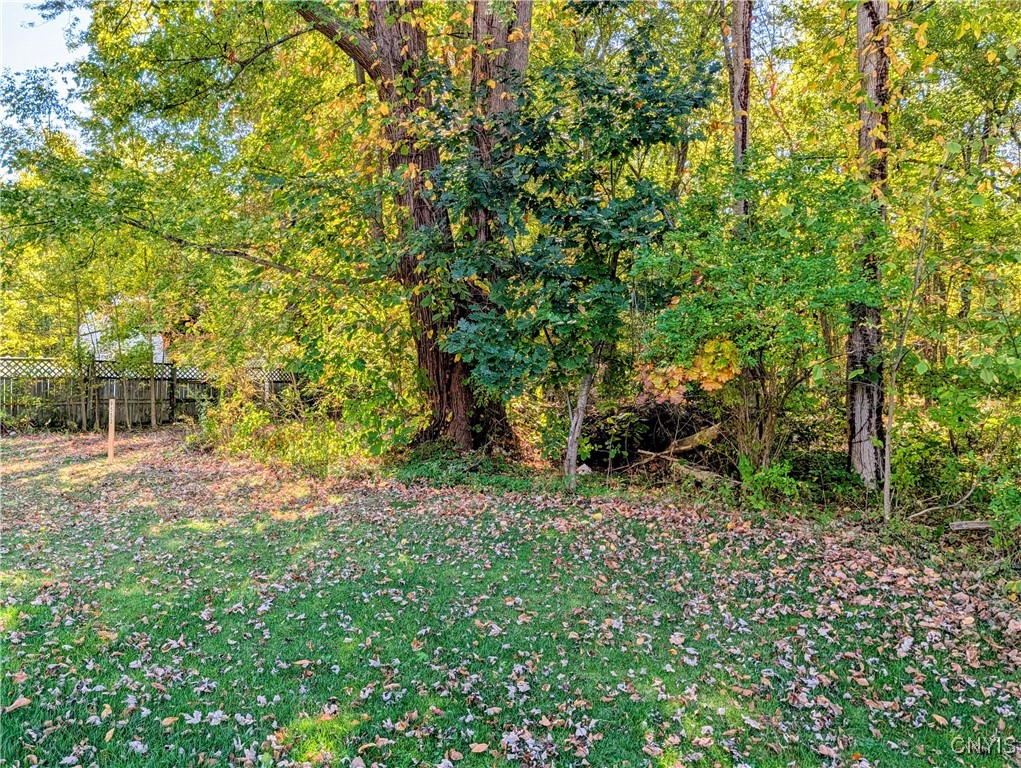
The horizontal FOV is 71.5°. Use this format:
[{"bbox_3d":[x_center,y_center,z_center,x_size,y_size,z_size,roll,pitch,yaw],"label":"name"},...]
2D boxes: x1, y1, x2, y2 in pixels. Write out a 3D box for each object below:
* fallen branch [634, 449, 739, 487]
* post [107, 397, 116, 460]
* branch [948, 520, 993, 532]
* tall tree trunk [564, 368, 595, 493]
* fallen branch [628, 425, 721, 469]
[{"bbox_3d":[2.397,1.141,9.750,1.459,0.180,0.200,16,8,29],"label":"fallen branch"},{"bbox_3d":[-6.757,0.754,12.000,0.080,1.080,0.060,0,0,-9],"label":"post"},{"bbox_3d":[4.551,1.408,7.000,0.519,0.085,0.100,1,0,-11],"label":"branch"},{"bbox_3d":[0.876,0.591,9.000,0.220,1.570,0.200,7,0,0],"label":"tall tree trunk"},{"bbox_3d":[2.389,0.897,10.200,1.433,0.240,0.240,-21,3,-8],"label":"fallen branch"}]

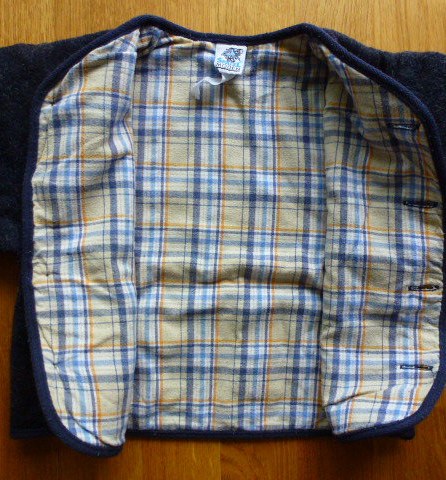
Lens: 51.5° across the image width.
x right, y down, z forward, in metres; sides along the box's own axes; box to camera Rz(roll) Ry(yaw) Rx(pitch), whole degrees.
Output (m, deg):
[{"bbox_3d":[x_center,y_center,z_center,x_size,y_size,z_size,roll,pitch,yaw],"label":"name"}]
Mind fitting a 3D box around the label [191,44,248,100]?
[{"bbox_3d":[-0.003,-0.156,0.430,0.050,0.010,0.053,4,87,0],"label":"label"}]

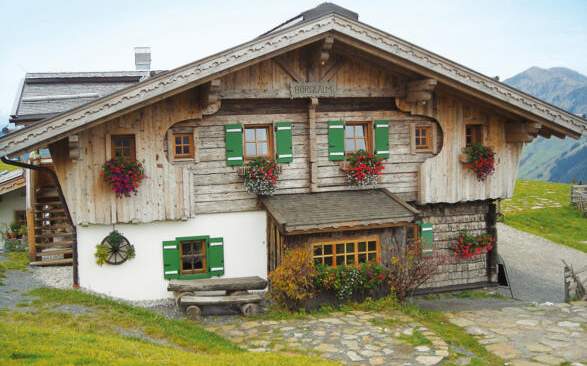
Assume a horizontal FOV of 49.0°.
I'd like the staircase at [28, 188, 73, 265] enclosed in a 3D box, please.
[{"bbox_3d":[-6.244,0.990,16.982,1.150,1.850,2.700,-3,5,-18],"label":"staircase"}]

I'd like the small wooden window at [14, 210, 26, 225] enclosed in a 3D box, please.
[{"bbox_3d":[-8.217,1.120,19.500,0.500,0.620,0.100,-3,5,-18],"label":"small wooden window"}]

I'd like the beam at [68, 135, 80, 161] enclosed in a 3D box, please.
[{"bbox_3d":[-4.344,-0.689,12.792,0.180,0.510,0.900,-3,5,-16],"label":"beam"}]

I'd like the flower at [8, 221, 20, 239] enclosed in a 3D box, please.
[{"bbox_3d":[-8.747,1.489,20.200,0.380,0.570,0.380,-3,6,-18],"label":"flower"}]

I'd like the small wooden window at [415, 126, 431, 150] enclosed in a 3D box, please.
[{"bbox_3d":[3.224,-1.113,16.006,0.439,0.591,0.120,-3,5,-16],"label":"small wooden window"}]

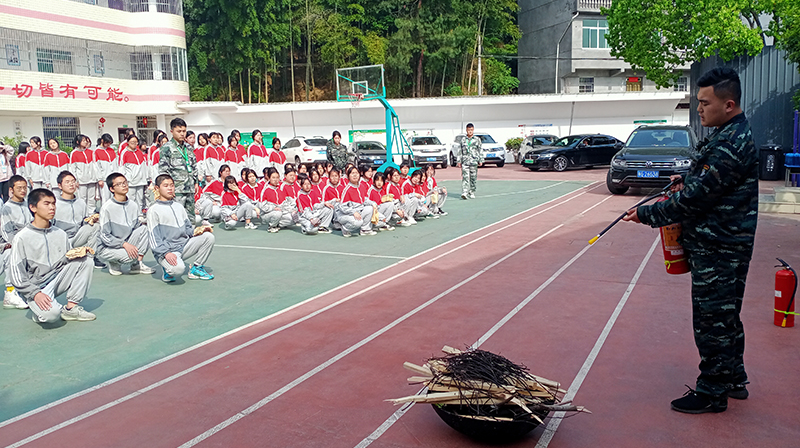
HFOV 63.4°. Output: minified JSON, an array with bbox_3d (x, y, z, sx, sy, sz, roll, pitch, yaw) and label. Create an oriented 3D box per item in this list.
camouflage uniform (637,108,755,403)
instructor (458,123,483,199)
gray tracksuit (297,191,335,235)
[{"bbox_3d":[1.558,0.129,3.400,0.610,1.460,0.530,1,8,18],"label":"camouflage uniform"},{"bbox_3d":[1.718,-1.531,15.700,0.600,1.770,0.420,-1,7,3],"label":"instructor"},{"bbox_3d":[-1.345,-0.226,10.250,0.460,0.670,0.620,-6,9,-35],"label":"gray tracksuit"}]

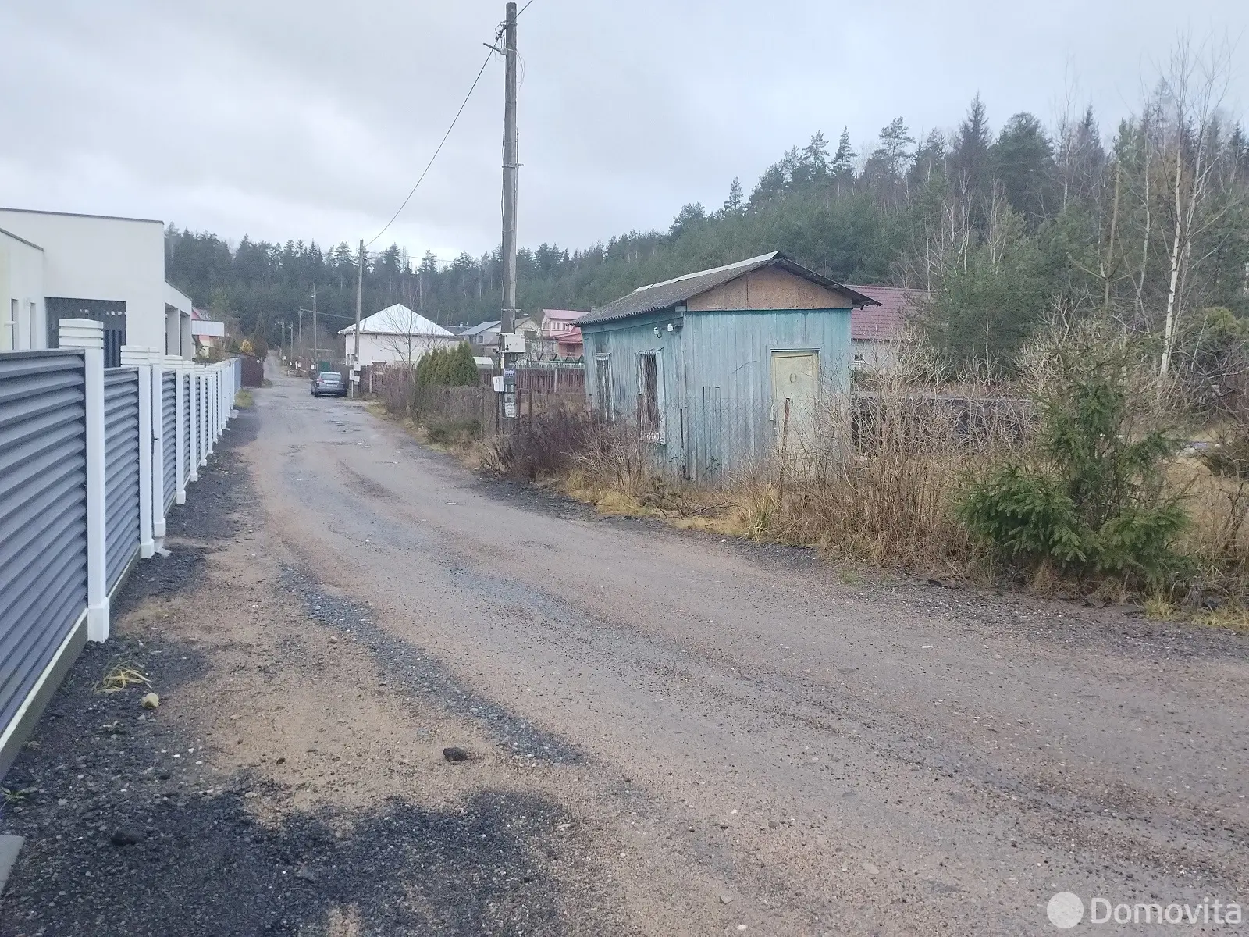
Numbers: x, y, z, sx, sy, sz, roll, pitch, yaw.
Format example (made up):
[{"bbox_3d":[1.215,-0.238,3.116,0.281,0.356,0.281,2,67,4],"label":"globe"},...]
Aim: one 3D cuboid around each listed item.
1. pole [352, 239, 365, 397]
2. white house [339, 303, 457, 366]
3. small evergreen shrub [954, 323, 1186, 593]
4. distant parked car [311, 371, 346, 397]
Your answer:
[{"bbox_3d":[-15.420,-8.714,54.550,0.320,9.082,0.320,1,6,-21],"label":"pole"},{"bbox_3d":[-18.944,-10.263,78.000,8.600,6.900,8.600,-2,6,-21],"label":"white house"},{"bbox_3d":[3.592,-0.098,7.500,1.700,1.950,1.600,3,6,25],"label":"small evergreen shrub"},{"bbox_3d":[-18.186,-5.182,57.800,1.780,1.470,4.400,-2,6,-22],"label":"distant parked car"}]

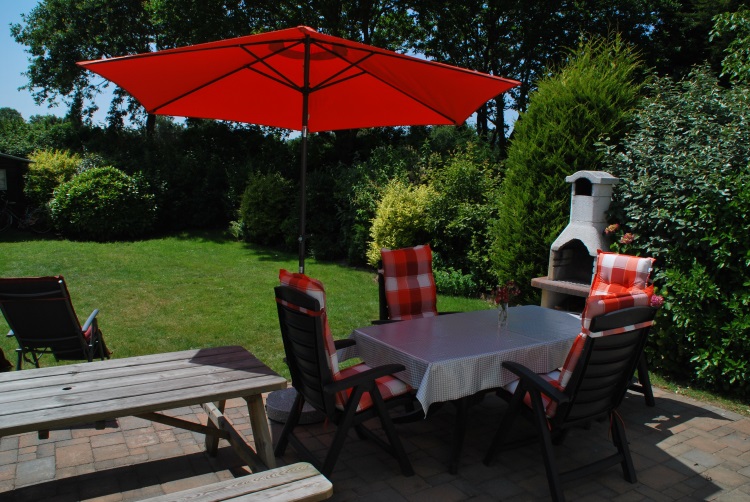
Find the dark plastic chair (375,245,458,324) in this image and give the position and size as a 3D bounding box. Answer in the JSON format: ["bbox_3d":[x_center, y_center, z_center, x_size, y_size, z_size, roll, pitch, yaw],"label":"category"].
[{"bbox_3d":[0.385,0.616,4.483,0.630,1.150,0.710,-1,7,-27],"label":"dark plastic chair"}]

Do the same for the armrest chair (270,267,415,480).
[{"bbox_3d":[-0.191,0.728,3.317,0.710,1.130,0.630,-2,7,-30],"label":"armrest chair"}]

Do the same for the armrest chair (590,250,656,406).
[{"bbox_3d":[1.886,0.634,4.604,0.720,1.180,0.630,-2,7,-31],"label":"armrest chair"}]

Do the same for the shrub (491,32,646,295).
[{"bbox_3d":[2.641,-0.994,7.731,2.050,3.830,2.000,4,6,18],"label":"shrub"}]

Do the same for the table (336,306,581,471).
[{"bbox_3d":[0.798,0.891,3.932,1.800,0.740,0.960,-2,7,-32],"label":"table"}]

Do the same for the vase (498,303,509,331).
[{"bbox_3d":[0.891,0.446,3.883,0.068,0.180,0.068,-2,7,-32],"label":"vase"}]

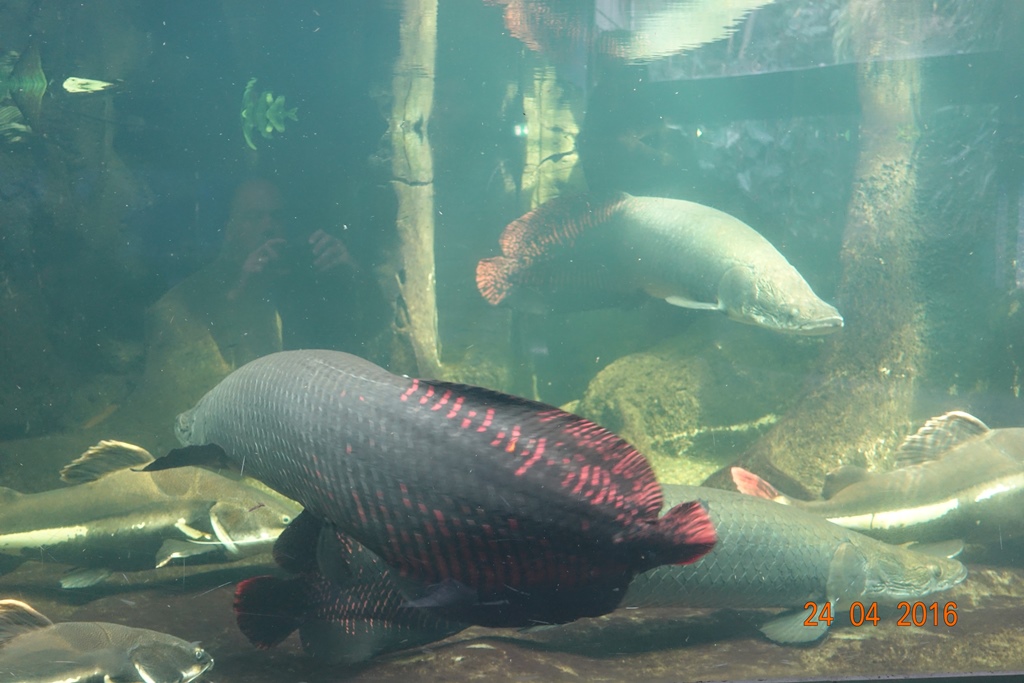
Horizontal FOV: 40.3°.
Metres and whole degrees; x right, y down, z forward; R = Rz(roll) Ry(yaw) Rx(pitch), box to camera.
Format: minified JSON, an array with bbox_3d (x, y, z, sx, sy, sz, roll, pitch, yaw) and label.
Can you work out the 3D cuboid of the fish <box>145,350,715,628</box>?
[{"bbox_3d":[-0.205,0.265,2.750,1.360,0.360,0.320,6,6,38],"label":"fish"}]

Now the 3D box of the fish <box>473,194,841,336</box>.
[{"bbox_3d":[0.345,-0.200,3.550,1.170,0.300,0.280,10,9,39],"label":"fish"}]

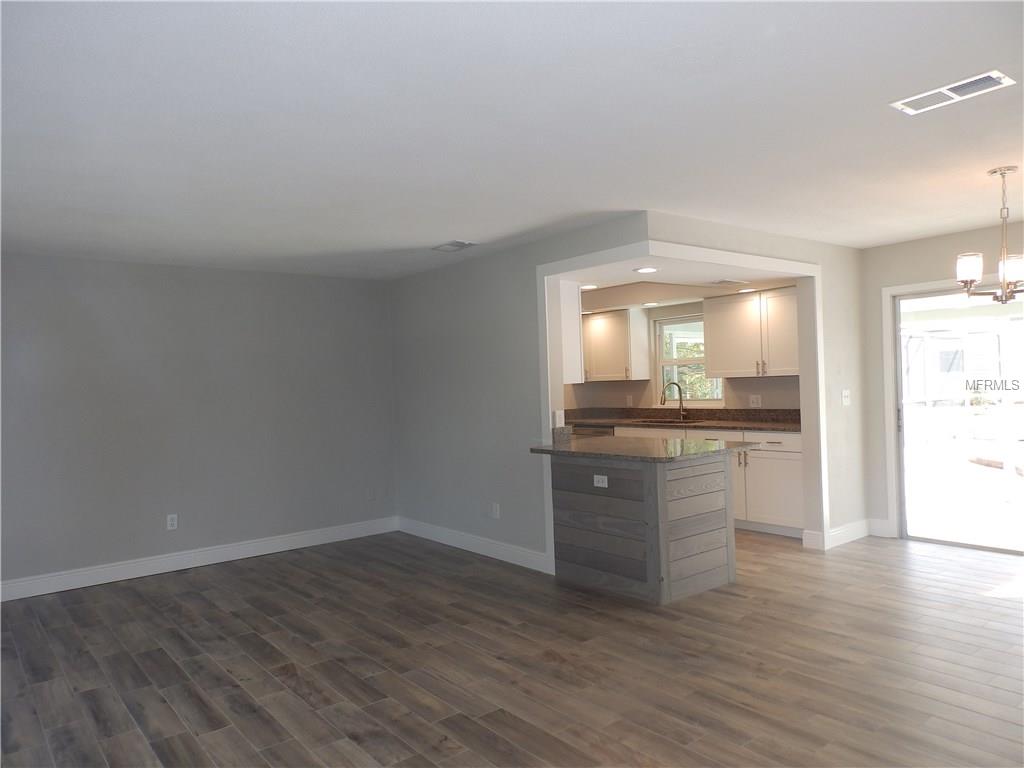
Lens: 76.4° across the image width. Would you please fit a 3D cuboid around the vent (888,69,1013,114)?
[{"bbox_3d":[1.639,-1.074,2.432,0.190,0.017,0.345,-2,0,-37],"label":"vent"}]

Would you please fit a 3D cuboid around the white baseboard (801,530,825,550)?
[{"bbox_3d":[2.429,1.259,5.246,0.020,0.139,0.167,-2,0,-41],"label":"white baseboard"}]

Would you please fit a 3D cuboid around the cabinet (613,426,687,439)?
[{"bbox_3d":[1.540,0.517,6.634,0.445,0.153,0.919,-2,0,-37],"label":"cabinet"}]

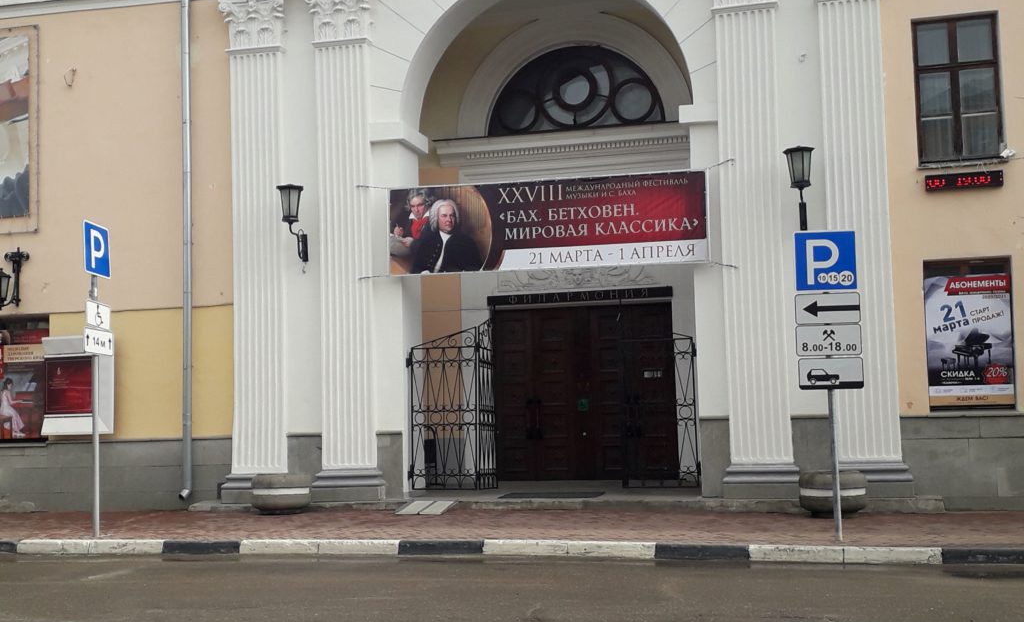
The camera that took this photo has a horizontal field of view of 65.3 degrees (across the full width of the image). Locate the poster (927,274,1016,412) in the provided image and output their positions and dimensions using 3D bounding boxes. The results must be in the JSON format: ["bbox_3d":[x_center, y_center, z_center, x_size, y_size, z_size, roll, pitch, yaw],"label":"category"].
[{"bbox_3d":[5.876,0.386,10.266,1.030,1.660,0.040,-2,-3,8],"label":"poster"}]

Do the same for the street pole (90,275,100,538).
[{"bbox_3d":[-5.211,1.073,10.011,0.075,3.480,0.075,-2,-3,8],"label":"street pole"}]

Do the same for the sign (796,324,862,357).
[{"bbox_3d":[3.489,0.314,8.789,0.700,0.345,0.030,-2,-3,8],"label":"sign"}]

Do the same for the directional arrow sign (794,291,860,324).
[{"bbox_3d":[3.484,-0.028,8.805,0.700,0.345,0.030,-2,-3,8],"label":"directional arrow sign"}]

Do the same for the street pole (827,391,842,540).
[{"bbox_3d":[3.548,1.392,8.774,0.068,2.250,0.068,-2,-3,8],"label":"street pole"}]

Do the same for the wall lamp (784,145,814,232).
[{"bbox_3d":[3.755,-1.562,10.377,0.370,1.080,0.480,-3,-3,20],"label":"wall lamp"}]

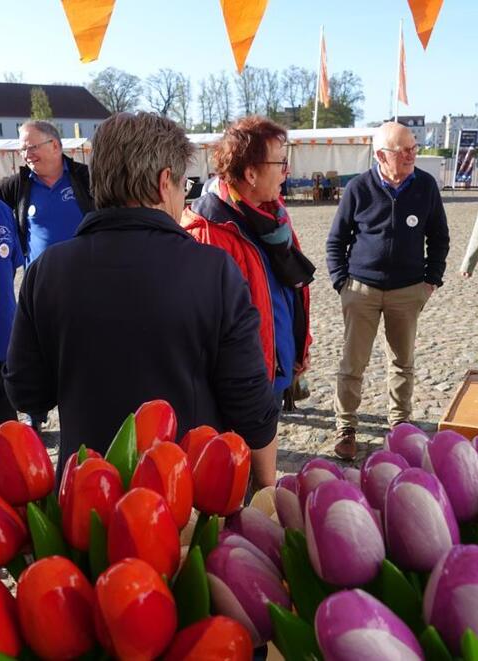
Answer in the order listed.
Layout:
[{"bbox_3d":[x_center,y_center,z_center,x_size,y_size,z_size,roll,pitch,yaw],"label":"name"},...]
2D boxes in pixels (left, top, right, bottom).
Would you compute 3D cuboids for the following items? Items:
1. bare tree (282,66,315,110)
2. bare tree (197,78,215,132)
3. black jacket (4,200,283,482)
[{"bbox_3d":[9.419,-34.271,104.666,5.300,14.056,5.300,0,15,0],"label":"bare tree"},{"bbox_3d":[-5.392,-33.568,104.859,2.900,12.597,2.900,0,15,0],"label":"bare tree"},{"bbox_3d":[-0.204,0.057,1.478,0.550,0.660,0.360,3,16,10],"label":"black jacket"}]

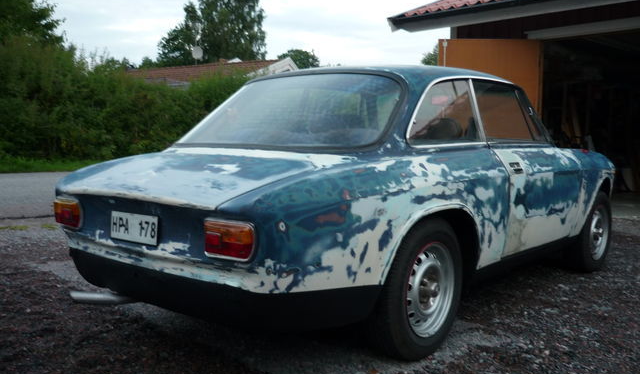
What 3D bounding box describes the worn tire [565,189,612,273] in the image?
[{"bbox_3d":[1.905,0.318,4.315,0.180,0.590,0.590,3,5,41],"label":"worn tire"}]

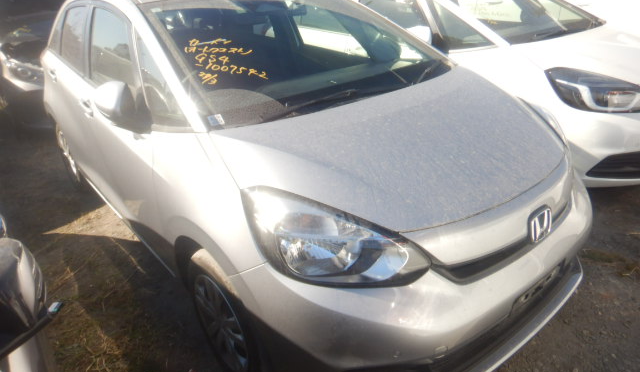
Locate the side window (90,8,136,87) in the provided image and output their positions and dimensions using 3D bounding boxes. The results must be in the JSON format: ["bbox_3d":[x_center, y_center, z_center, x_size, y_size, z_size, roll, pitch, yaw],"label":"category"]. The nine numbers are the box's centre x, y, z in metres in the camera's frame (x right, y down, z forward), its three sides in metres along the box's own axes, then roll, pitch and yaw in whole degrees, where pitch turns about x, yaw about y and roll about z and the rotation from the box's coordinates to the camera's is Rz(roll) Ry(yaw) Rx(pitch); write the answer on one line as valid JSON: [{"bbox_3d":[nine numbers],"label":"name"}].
[{"bbox_3d":[-0.965,-0.639,2.085,0.080,0.390,0.900,1,17,-41],"label":"side window"}]

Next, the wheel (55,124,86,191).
[{"bbox_3d":[-1.917,-0.271,3.557,0.190,0.600,0.600,-21,31,-34],"label":"wheel"}]

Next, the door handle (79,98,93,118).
[{"bbox_3d":[-1.264,-0.422,2.397,0.055,0.060,0.210,-21,31,-34],"label":"door handle"}]

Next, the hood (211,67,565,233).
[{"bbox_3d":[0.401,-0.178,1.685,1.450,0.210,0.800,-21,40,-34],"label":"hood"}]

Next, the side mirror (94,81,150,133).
[{"bbox_3d":[-0.753,-0.296,1.649,0.200,0.180,0.150,-21,31,-34],"label":"side mirror"}]

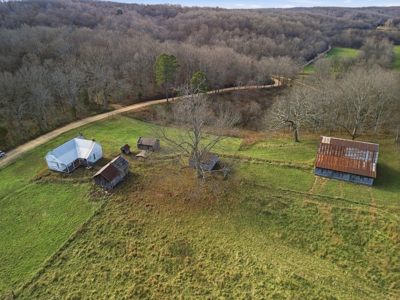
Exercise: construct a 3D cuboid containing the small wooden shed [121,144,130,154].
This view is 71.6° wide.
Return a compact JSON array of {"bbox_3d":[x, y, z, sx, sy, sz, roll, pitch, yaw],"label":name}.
[{"bbox_3d":[-22.880,-0.161,85.513,2.100,2.317,2.000,8,27,16],"label":"small wooden shed"}]

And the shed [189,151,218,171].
[{"bbox_3d":[1.150,2.393,78.966,6.494,3.466,6.500,10,28,20],"label":"shed"}]

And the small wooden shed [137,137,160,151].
[{"bbox_3d":[-16.149,-2.144,88.240,5.605,3.491,4.142,8,27,17],"label":"small wooden shed"}]

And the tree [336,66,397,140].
[{"bbox_3d":[52.663,-14.381,89.491,18.000,24.390,18.000,0,26,0],"label":"tree"}]

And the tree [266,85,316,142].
[{"bbox_3d":[30.604,-11.371,89.114,14.500,19.310,14.500,0,26,0],"label":"tree"}]

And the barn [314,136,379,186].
[{"bbox_3d":[39.306,1.458,75.009,13.763,8.615,12.844,10,28,20],"label":"barn"}]

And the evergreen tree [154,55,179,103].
[{"bbox_3d":[-14.814,-31.618,126.613,10.500,22.830,10.500,0,26,0],"label":"evergreen tree"}]

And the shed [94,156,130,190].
[{"bbox_3d":[-22.573,5.579,71.553,5.300,4.237,8.480,8,27,16],"label":"shed"}]

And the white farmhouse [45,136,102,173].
[{"bbox_3d":[-35.431,0.932,78.750,9.625,6.282,11.347,9,27,17],"label":"white farmhouse"}]

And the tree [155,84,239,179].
[{"bbox_3d":[-0.555,-3.654,67.396,19.000,24.480,19.000,0,26,0],"label":"tree"}]

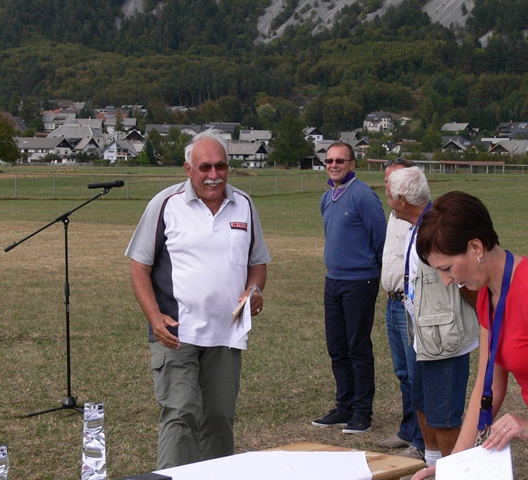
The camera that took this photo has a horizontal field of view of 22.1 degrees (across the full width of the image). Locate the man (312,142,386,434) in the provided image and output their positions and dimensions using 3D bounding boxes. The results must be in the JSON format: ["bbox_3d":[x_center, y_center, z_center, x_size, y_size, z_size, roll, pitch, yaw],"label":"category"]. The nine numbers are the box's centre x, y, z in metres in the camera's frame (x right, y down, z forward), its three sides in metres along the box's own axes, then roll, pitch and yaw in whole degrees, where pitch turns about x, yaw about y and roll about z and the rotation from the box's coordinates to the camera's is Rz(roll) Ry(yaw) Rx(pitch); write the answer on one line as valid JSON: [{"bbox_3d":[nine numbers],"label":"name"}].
[{"bbox_3d":[0.545,0.280,8.601,0.530,1.790,0.380,3,4,40],"label":"man"}]

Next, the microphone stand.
[{"bbox_3d":[-1.338,0.395,8.939,0.760,1.520,0.580,0,3,0],"label":"microphone stand"}]

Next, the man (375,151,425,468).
[{"bbox_3d":[0.846,0.358,7.955,0.400,1.710,0.520,-3,4,-37],"label":"man"}]

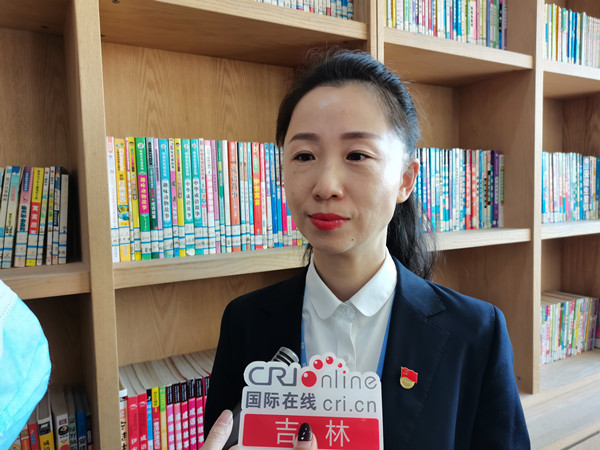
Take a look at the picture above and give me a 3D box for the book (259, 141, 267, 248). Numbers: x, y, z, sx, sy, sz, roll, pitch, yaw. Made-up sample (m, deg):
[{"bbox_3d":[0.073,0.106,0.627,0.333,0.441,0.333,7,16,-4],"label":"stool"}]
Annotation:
[{"bbox_3d":[-0.122,-0.067,1.083,0.011,0.235,0.167,-3,4,-29],"label":"book"}]

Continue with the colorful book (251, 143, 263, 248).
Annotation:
[{"bbox_3d":[-0.135,-0.067,1.076,0.019,0.237,0.167,-3,4,-29],"label":"colorful book"}]

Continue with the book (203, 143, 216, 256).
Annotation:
[{"bbox_3d":[-0.228,-0.061,1.019,0.013,0.237,0.167,-3,4,-29],"label":"book"}]

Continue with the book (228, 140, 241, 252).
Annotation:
[{"bbox_3d":[-0.181,-0.063,1.042,0.021,0.236,0.167,-3,4,-29],"label":"book"}]

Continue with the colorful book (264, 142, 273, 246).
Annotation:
[{"bbox_3d":[-0.111,-0.069,1.092,0.013,0.237,0.167,-3,4,-29],"label":"colorful book"}]

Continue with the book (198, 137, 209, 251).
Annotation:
[{"bbox_3d":[-0.241,-0.062,1.014,0.009,0.240,0.167,-3,4,-29],"label":"book"}]

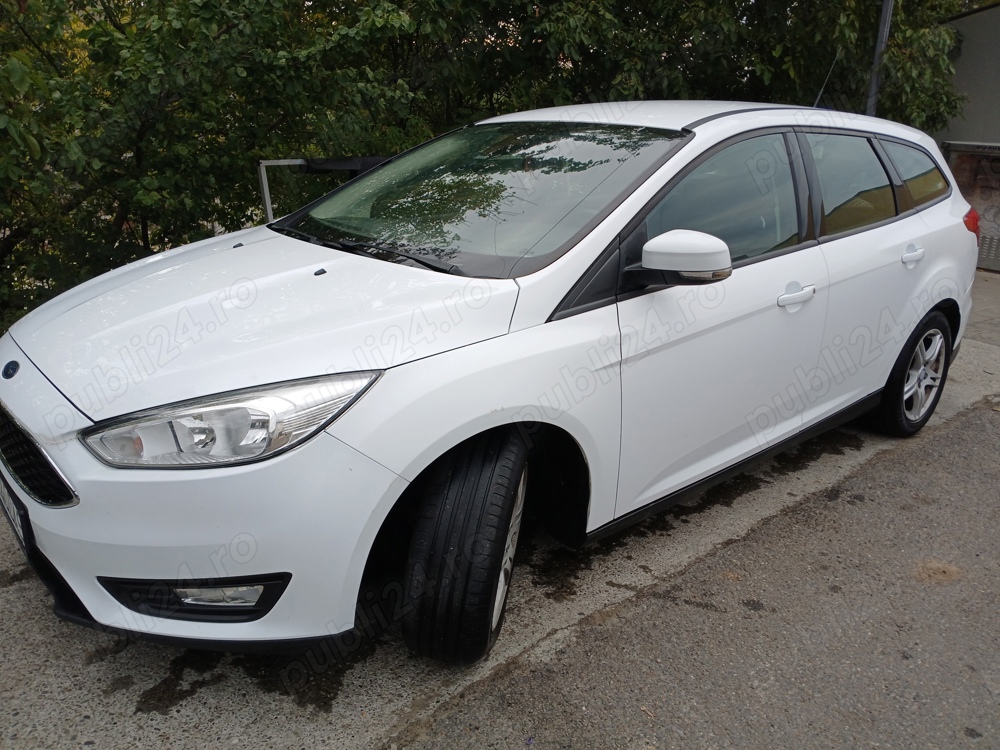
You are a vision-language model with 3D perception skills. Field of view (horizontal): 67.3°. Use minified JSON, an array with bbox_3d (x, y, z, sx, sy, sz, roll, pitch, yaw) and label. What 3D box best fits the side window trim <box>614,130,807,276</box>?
[{"bbox_3d":[0.704,-0.566,2.373,1.157,0.504,0.070,-13,-6,-38],"label":"side window trim"}]

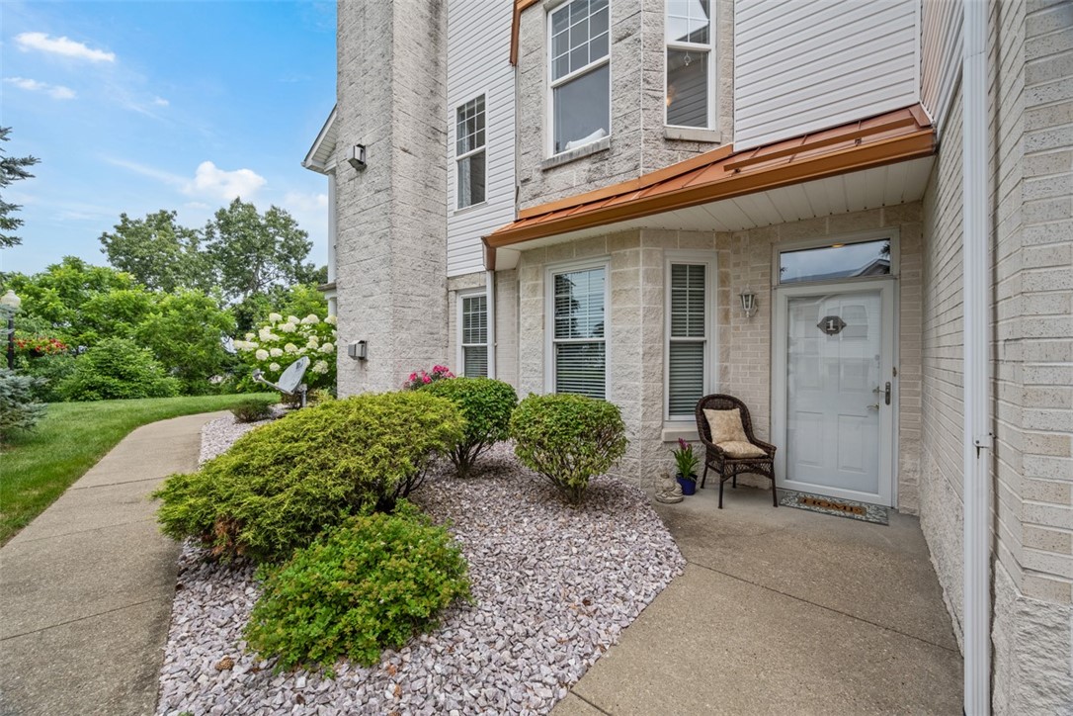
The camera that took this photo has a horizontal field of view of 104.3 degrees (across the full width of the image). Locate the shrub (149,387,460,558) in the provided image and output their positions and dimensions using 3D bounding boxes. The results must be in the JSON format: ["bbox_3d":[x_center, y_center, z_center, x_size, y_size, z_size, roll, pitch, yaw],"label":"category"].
[{"bbox_3d":[-1.750,0.840,3.540,2.150,1.000,1.800,0,0,-27],"label":"shrub"}]

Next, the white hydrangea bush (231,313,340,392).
[{"bbox_3d":[-5.900,0.150,10.000,2.400,2.350,2.200,0,0,-31],"label":"white hydrangea bush"}]

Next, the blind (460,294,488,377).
[{"bbox_3d":[-1.009,-0.275,6.930,0.620,1.550,0.050,0,0,37],"label":"blind"}]

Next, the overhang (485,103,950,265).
[{"bbox_3d":[0.953,-1.740,4.644,5.000,0.860,1.120,0,0,37],"label":"overhang"}]

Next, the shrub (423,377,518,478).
[{"bbox_3d":[-0.770,0.775,4.750,1.120,1.130,1.120,0,0,0],"label":"shrub"}]

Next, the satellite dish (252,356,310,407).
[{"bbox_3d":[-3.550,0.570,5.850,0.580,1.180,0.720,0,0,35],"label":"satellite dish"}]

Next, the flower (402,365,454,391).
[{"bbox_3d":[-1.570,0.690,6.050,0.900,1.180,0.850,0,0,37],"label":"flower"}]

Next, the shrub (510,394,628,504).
[{"bbox_3d":[0.312,0.845,3.930,1.100,1.010,1.100,0,0,0],"label":"shrub"}]

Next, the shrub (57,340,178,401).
[{"bbox_3d":[-14.300,0.380,14.300,3.000,2.050,2.800,0,0,-45],"label":"shrub"}]

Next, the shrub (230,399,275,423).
[{"bbox_3d":[-5.950,1.090,8.750,0.820,0.500,0.800,0,0,-34],"label":"shrub"}]

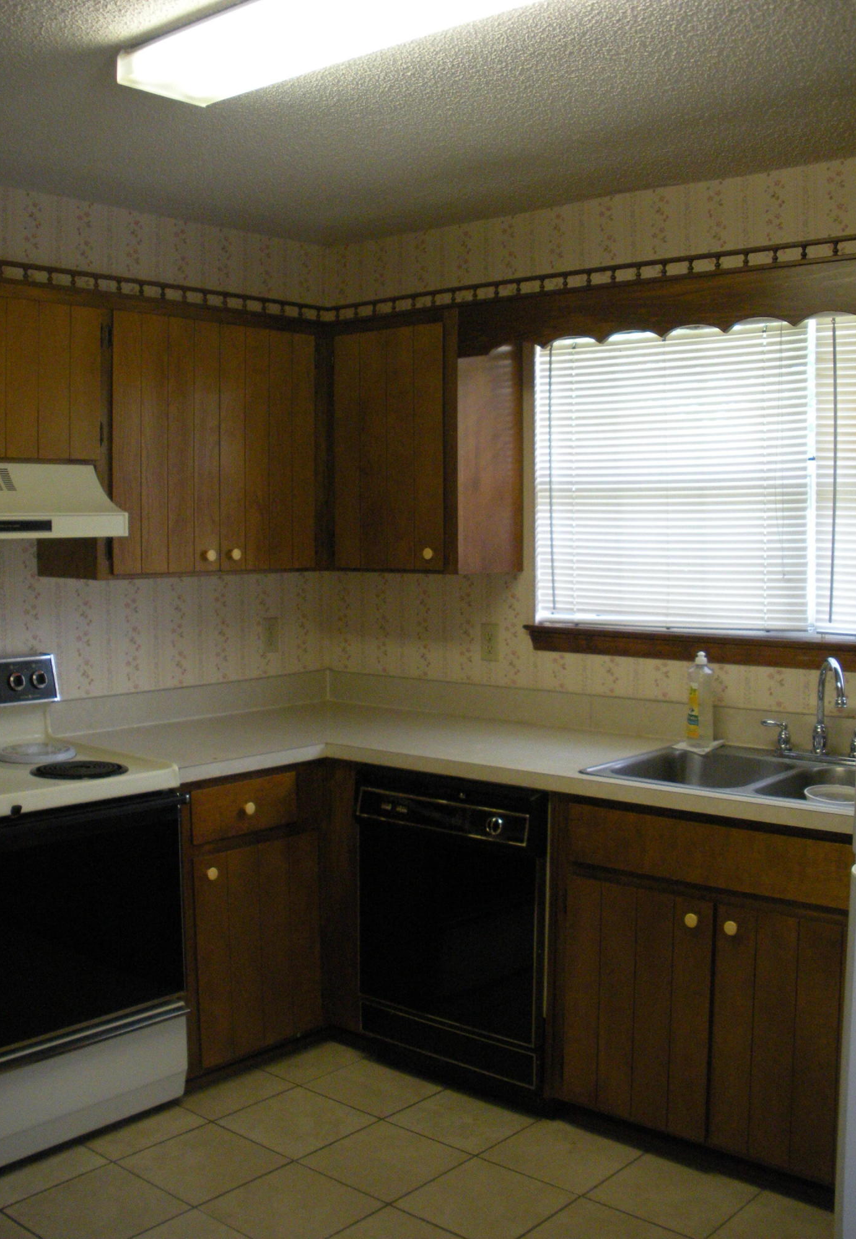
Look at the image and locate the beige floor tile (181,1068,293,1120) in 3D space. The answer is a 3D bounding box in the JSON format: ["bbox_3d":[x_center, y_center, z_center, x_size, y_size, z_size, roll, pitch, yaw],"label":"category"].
[{"bbox_3d":[-0.519,1.271,3.441,0.185,0.012,0.289,3,5,40],"label":"beige floor tile"}]

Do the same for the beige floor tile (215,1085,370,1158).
[{"bbox_3d":[-0.334,1.282,3.280,0.303,0.012,0.303,3,5,40],"label":"beige floor tile"}]

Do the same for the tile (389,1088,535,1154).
[{"bbox_3d":[0.080,1.281,3.286,0.301,0.012,0.250,3,5,40],"label":"tile"}]

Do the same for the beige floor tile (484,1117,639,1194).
[{"bbox_3d":[0.329,1.312,3.150,0.304,0.010,0.262,3,6,40],"label":"beige floor tile"}]

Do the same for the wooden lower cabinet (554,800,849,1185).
[{"bbox_3d":[0.824,0.802,3.110,0.851,0.777,0.622,3,5,40],"label":"wooden lower cabinet"}]

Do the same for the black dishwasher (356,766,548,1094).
[{"bbox_3d":[0.236,0.809,3.638,0.620,0.800,0.600,3,6,40],"label":"black dishwasher"}]

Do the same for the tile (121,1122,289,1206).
[{"bbox_3d":[-0.534,1.314,3.103,0.304,0.010,0.304,3,6,40],"label":"tile"}]

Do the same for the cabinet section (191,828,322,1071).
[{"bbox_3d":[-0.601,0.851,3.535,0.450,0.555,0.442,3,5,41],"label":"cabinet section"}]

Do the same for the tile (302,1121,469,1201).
[{"bbox_3d":[-0.102,1.296,3.082,0.303,0.012,0.303,3,5,40],"label":"tile"}]

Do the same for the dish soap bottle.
[{"bbox_3d":[0.751,0.211,3.555,0.060,0.260,0.083,-2,5,-23],"label":"dish soap bottle"}]

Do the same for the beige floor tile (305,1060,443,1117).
[{"bbox_3d":[-0.147,1.294,3.547,0.304,0.010,0.262,3,6,40],"label":"beige floor tile"}]

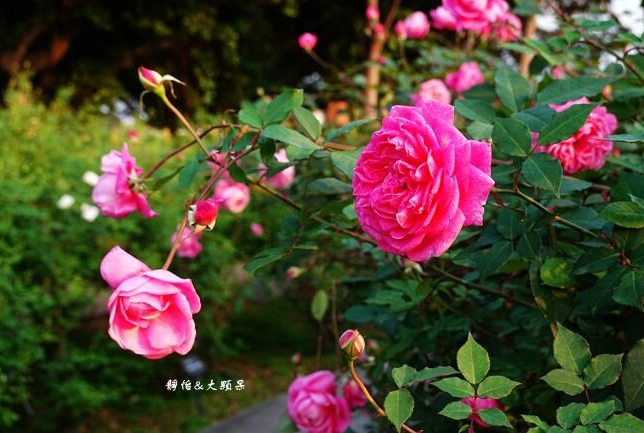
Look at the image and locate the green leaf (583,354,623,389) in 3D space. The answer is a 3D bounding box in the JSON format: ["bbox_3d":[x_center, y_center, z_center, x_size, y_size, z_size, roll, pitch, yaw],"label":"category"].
[{"bbox_3d":[0.215,0.117,0.670,0.038,0.019,0.008,-38,-22,-11],"label":"green leaf"}]

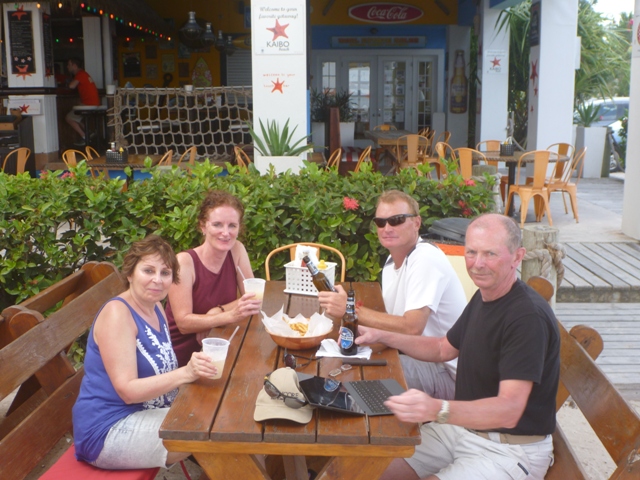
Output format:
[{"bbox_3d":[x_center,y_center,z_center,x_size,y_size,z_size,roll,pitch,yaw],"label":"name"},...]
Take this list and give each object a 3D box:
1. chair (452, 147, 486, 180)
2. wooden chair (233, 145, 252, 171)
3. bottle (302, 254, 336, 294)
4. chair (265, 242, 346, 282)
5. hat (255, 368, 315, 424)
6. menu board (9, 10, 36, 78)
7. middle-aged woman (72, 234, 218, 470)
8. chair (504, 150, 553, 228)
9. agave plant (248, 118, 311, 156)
[{"bbox_3d":[1.851,-0.673,8.921,0.510,0.850,0.460,-10,14,-42],"label":"chair"},{"bbox_3d":[-0.754,-0.682,9.042,0.480,0.850,0.440,1,11,7],"label":"wooden chair"},{"bbox_3d":[0.006,0.167,3.220,0.062,0.232,0.062,-35,6,0],"label":"bottle"},{"bbox_3d":[-0.082,0.476,4.281,0.460,0.850,0.510,0,11,0],"label":"chair"},{"bbox_3d":[-0.103,0.455,2.326,0.180,0.118,0.255,1,11,3],"label":"hat"},{"bbox_3d":[-4.124,-2.729,10.500,0.335,0.850,0.030,0,11,0],"label":"menu board"},{"bbox_3d":[-0.545,0.582,2.687,0.690,1.210,0.480,7,13,32],"label":"middle-aged woman"},{"bbox_3d":[2.393,-0.593,8.497,0.460,0.850,0.510,-2,11,-11],"label":"chair"},{"bbox_3d":[-0.365,-0.937,7.000,0.620,0.370,0.600,0,11,0],"label":"agave plant"}]

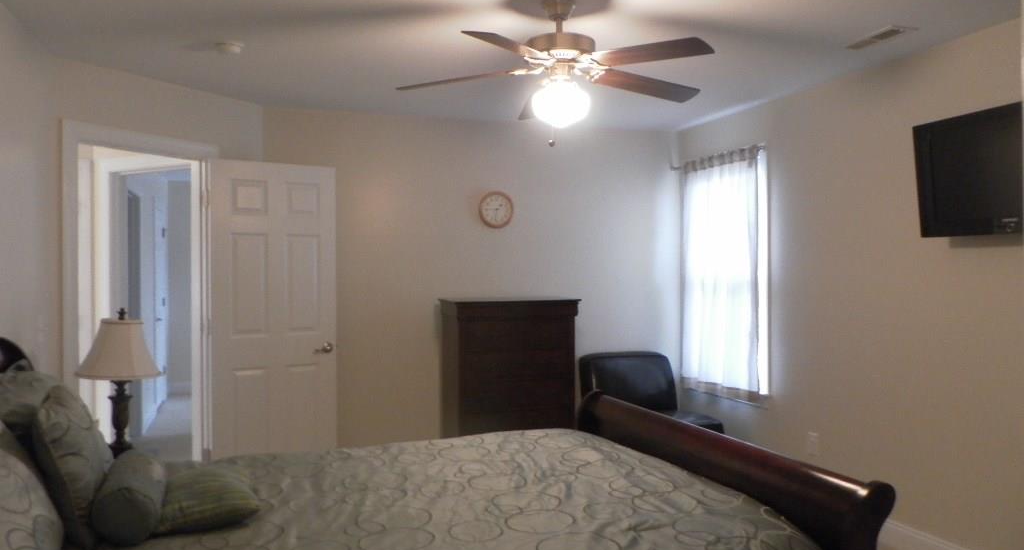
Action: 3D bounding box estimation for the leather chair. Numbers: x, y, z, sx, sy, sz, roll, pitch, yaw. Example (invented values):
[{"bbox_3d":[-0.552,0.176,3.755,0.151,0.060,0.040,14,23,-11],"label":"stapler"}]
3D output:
[{"bbox_3d":[0.942,0.963,5.218,0.690,0.810,0.740,-1,0,-19],"label":"leather chair"}]

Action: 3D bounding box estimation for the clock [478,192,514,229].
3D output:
[{"bbox_3d":[-0.107,-0.440,5.255,0.252,0.252,0.040,-1,0,-19],"label":"clock"}]

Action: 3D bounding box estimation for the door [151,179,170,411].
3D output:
[{"bbox_3d":[-3.695,0.367,8.067,0.050,2.040,0.800,-1,0,-19],"label":"door"}]

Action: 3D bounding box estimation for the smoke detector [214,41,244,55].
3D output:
[{"bbox_3d":[-1.260,-1.017,3.454,0.130,0.045,0.130,-1,0,-19],"label":"smoke detector"}]

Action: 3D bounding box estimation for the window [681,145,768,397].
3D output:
[{"bbox_3d":[1.379,-0.026,5.164,0.080,1.560,0.900,-1,0,-19],"label":"window"}]

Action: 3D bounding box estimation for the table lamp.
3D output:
[{"bbox_3d":[-1.626,0.468,3.196,0.325,0.650,0.325,-1,0,-19],"label":"table lamp"}]

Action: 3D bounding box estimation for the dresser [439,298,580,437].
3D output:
[{"bbox_3d":[-0.015,0.770,5.047,0.840,1.214,0.445,-1,0,-19],"label":"dresser"}]

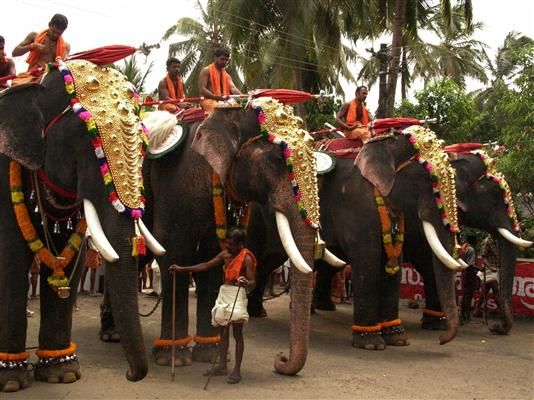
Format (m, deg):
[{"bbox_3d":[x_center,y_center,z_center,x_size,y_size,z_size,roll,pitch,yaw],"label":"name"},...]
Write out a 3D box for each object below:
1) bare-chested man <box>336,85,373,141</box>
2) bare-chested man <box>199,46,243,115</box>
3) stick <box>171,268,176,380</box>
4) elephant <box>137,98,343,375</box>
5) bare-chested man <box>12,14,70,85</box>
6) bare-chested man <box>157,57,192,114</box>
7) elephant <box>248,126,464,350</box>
[{"bbox_3d":[1.322,-1.278,8.200,0.580,0.850,0.620,4,-6,-43],"label":"bare-chested man"},{"bbox_3d":[-0.578,-1.441,6.750,0.580,0.880,0.620,3,-6,-37],"label":"bare-chested man"},{"bbox_3d":[-0.991,1.312,5.895,0.030,1.180,0.030,0,-4,0],"label":"stick"},{"bbox_3d":[-1.080,0.438,6.967,3.850,3.060,1.400,-4,-6,44],"label":"elephant"},{"bbox_3d":[-2.355,-1.523,5.850,0.580,0.900,0.620,4,-6,-42],"label":"bare-chested man"},{"bbox_3d":[-1.233,-1.513,7.400,0.580,0.850,0.620,4,-6,-40],"label":"bare-chested man"},{"bbox_3d":[1.080,0.566,8.181,3.650,3.000,1.350,-4,-6,43],"label":"elephant"}]

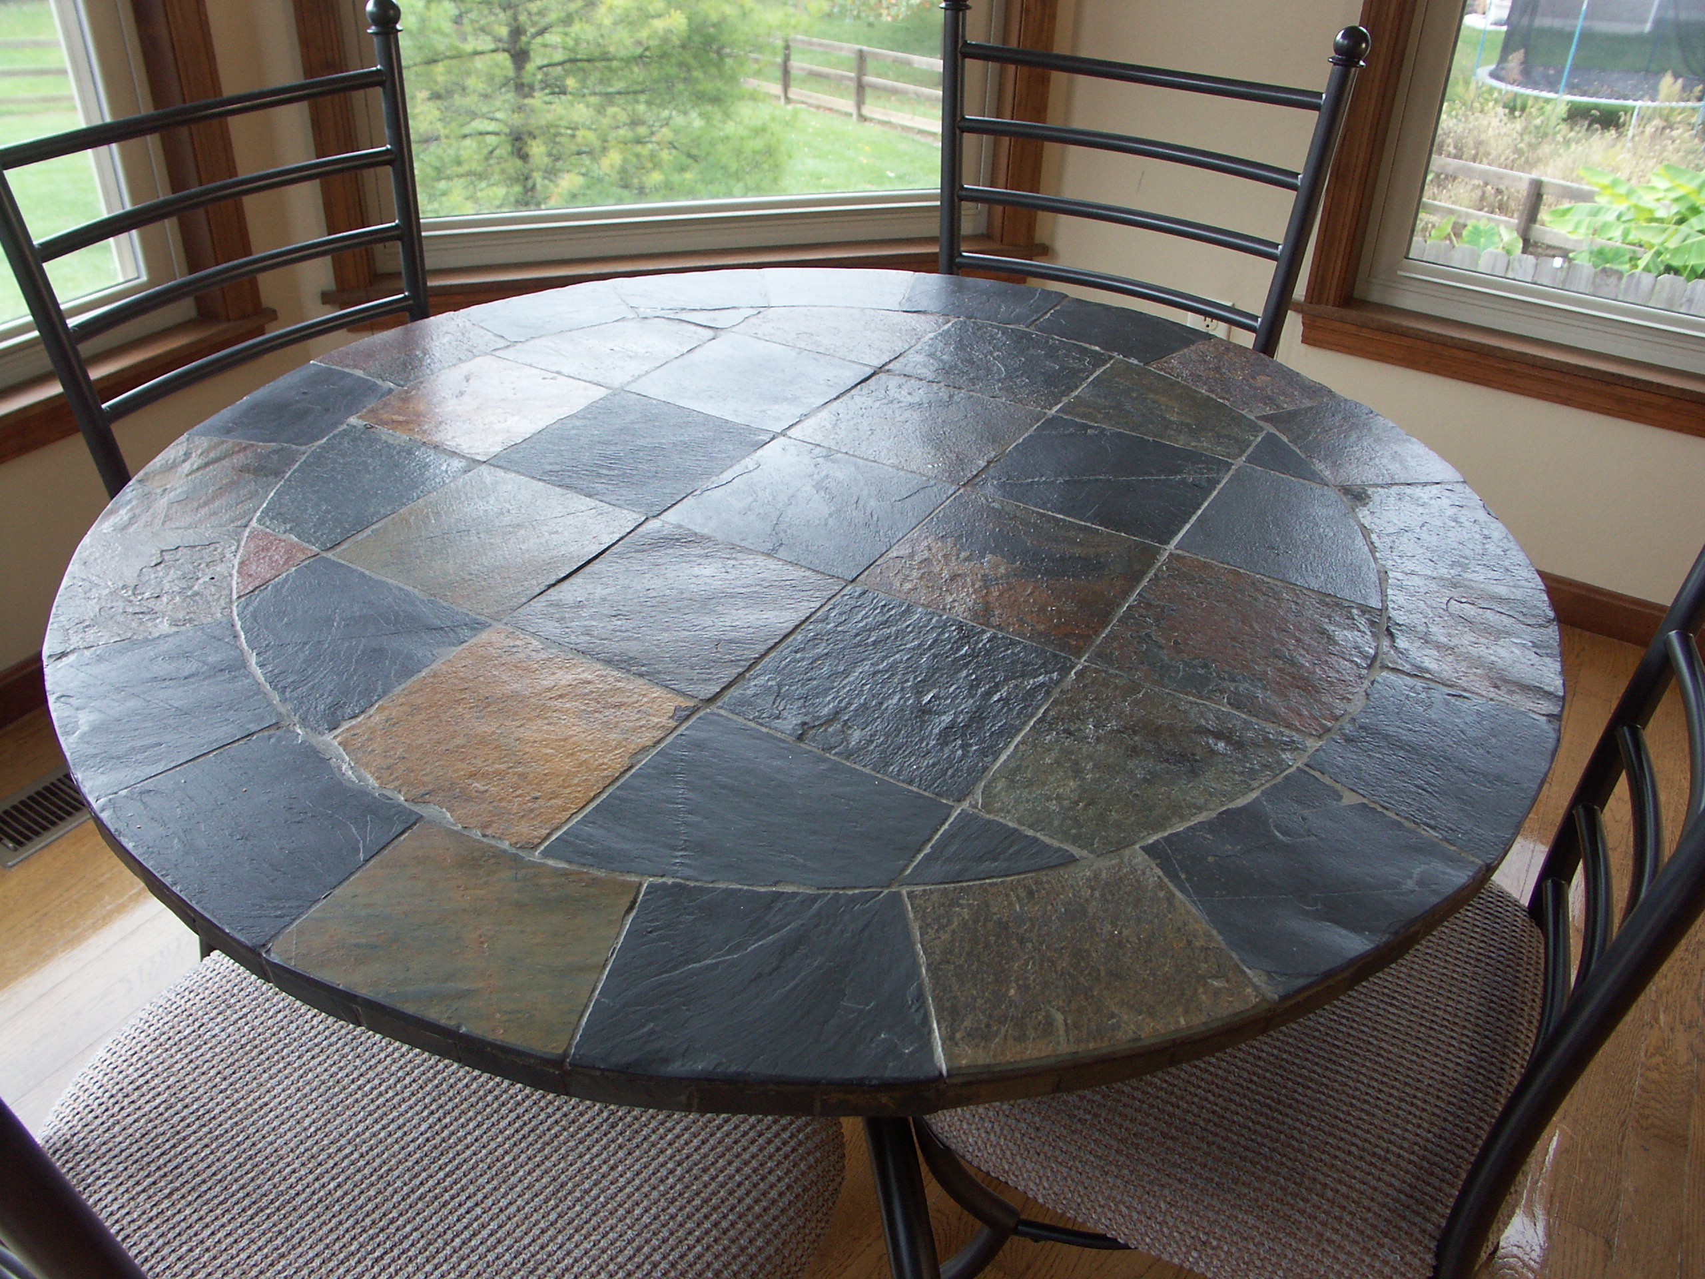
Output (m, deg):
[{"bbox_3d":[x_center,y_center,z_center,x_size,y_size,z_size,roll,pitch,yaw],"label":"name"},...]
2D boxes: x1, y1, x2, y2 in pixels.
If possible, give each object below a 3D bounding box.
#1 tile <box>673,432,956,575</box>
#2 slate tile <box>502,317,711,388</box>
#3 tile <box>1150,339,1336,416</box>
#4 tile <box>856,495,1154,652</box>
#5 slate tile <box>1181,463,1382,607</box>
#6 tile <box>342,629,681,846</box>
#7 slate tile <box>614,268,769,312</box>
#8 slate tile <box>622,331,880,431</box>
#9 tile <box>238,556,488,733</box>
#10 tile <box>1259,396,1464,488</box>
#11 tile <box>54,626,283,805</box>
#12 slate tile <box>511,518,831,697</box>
[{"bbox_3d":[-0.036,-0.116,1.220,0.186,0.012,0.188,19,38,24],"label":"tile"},{"bbox_3d":[-0.244,-0.293,1.388,0.148,0.011,0.162,20,38,24],"label":"slate tile"},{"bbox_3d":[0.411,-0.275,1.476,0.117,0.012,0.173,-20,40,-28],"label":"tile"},{"bbox_3d":[0.138,-0.058,1.166,0.199,0.012,0.200,20,38,24],"label":"tile"},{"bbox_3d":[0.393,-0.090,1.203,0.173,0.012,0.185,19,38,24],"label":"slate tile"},{"bbox_3d":[-0.238,0.067,0.962,0.187,0.012,0.187,19,38,23],"label":"tile"},{"bbox_3d":[-0.171,-0.376,1.512,0.172,0.011,0.122,-6,35,-11],"label":"slate tile"},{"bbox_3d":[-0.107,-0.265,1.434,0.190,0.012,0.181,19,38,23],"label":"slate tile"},{"bbox_3d":[-0.400,0.004,1.044,0.194,0.012,0.171,20,38,24],"label":"tile"},{"bbox_3d":[0.497,-0.192,1.382,0.124,0.012,0.193,-6,35,-12],"label":"tile"},{"bbox_3d":[-0.442,0.046,0.885,0.119,0.011,0.161,-17,39,-25],"label":"tile"},{"bbox_3d":[-0.139,-0.025,1.101,0.192,0.012,0.194,19,38,23],"label":"slate tile"}]

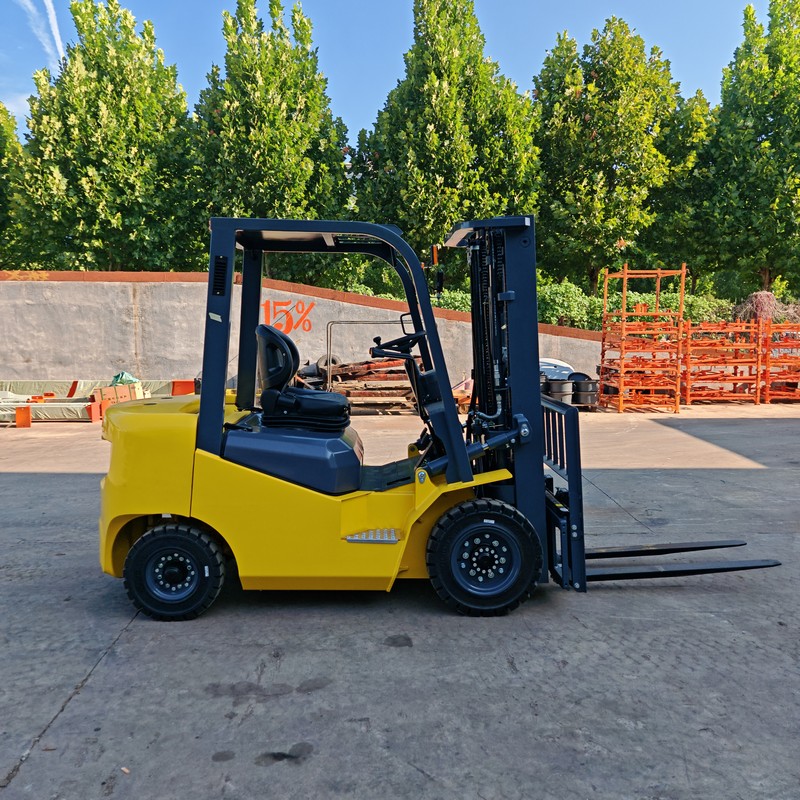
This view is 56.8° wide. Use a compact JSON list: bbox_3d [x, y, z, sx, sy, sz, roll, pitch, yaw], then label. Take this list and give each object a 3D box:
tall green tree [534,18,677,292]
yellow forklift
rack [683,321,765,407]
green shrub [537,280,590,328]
[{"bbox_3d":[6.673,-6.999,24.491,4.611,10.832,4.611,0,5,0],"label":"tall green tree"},{"bbox_3d":[0.272,0.044,4.695,4.171,2.269,1.240,0,5,-1],"label":"yellow forklift"},{"bbox_3d":[7.560,-0.903,17.733,1.714,1.925,1.150,0,5,0],"label":"rack"},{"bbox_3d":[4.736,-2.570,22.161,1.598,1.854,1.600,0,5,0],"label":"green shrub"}]

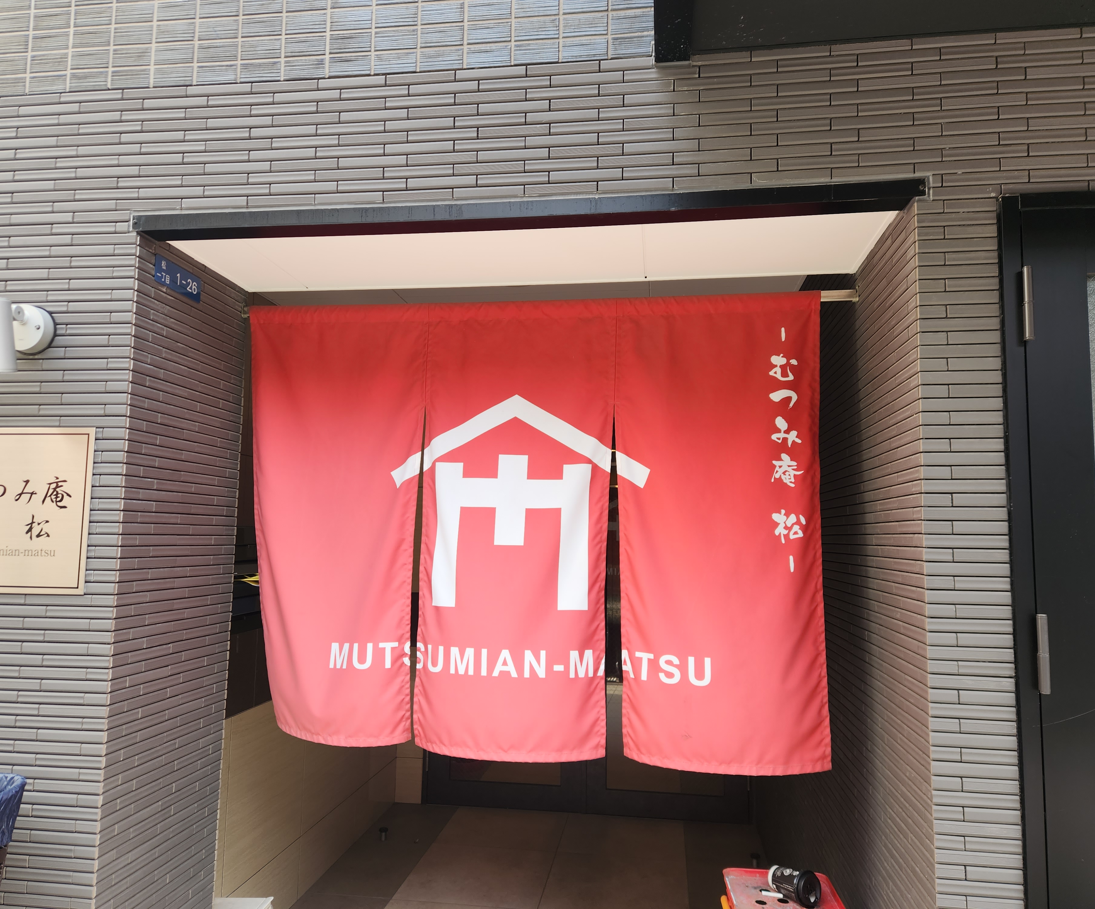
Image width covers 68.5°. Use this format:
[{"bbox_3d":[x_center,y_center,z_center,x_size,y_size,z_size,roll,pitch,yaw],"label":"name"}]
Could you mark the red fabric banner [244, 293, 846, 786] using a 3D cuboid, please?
[{"bbox_3d":[-0.087,0.151,1.953,1.490,1.120,0.180,0,-6,8],"label":"red fabric banner"}]

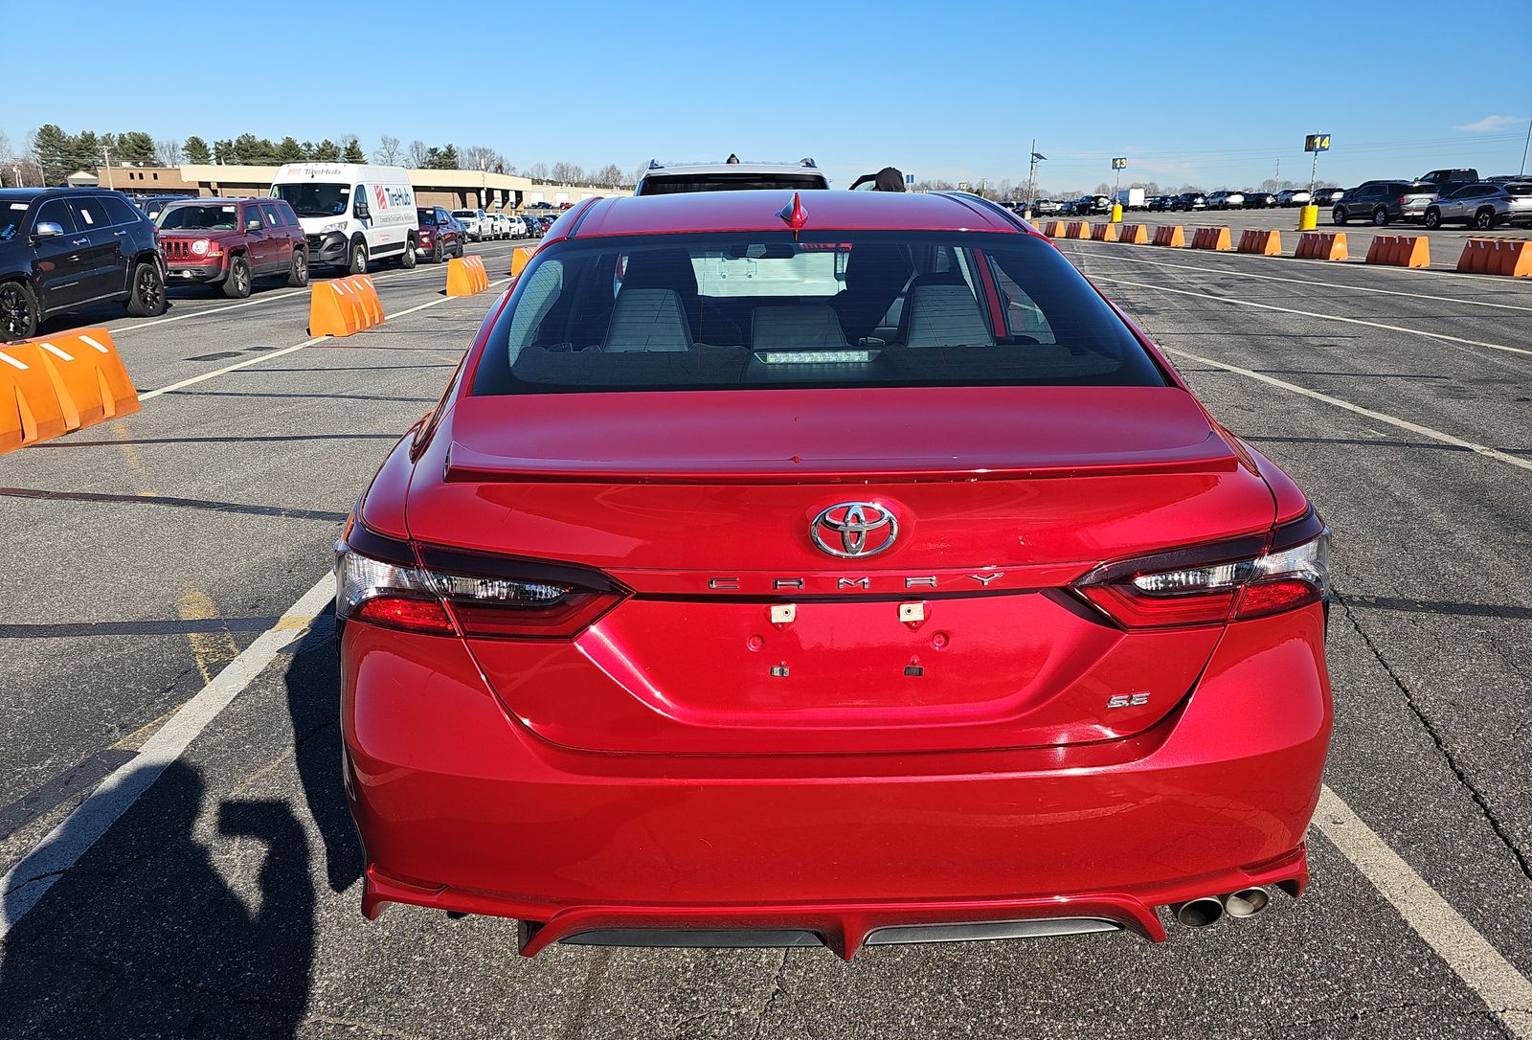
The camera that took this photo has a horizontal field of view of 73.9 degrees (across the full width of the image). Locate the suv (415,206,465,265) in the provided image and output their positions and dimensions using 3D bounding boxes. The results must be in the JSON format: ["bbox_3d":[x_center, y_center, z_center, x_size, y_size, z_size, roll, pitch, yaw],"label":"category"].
[{"bbox_3d":[-10.422,-8.577,30.447,1.820,1.660,4.400,-1,17,-2],"label":"suv"}]

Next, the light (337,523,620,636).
[{"bbox_3d":[-0.478,0.111,1.698,0.540,0.180,0.220,3,17,9],"label":"light"}]

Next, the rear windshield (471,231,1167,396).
[{"bbox_3d":[0.100,-0.488,2.267,1.380,0.130,0.660,-1,44,-2],"label":"rear windshield"}]

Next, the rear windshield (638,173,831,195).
[{"bbox_3d":[-0.226,-2.189,7.121,1.330,0.440,0.150,-1,-5,-2],"label":"rear windshield"}]

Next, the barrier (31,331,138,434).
[{"bbox_3d":[-5.031,-0.913,7.014,0.460,0.620,1.600,-1,17,-2],"label":"barrier"}]

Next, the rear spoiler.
[{"bbox_3d":[0.120,-0.081,1.533,1.246,0.051,0.289,-1,17,-1],"label":"rear spoiler"}]

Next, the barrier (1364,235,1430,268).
[{"bbox_3d":[13.757,-5.874,22.251,0.440,0.630,1.500,-1,17,-2],"label":"barrier"}]

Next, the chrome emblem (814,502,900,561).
[{"bbox_3d":[0.124,0.013,1.434,0.125,0.085,0.018,-1,17,-1],"label":"chrome emblem"}]

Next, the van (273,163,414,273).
[{"bbox_3d":[-10.855,-7.745,26.140,2.060,2.550,5.990,-1,17,-2],"label":"van"}]

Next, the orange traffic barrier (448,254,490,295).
[{"bbox_3d":[-5.386,-4.435,18.469,0.460,0.620,1.600,-1,17,-2],"label":"orange traffic barrier"}]

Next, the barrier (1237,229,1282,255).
[{"bbox_3d":[14.523,-8.143,29.861,0.460,0.620,1.600,-1,17,-2],"label":"barrier"}]

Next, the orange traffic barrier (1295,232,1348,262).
[{"bbox_3d":[13.644,-6.740,25.069,0.440,0.630,1.500,-1,17,-2],"label":"orange traffic barrier"}]

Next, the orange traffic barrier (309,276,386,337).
[{"bbox_3d":[-5.156,-2.666,12.584,0.440,0.620,1.500,-1,17,-2],"label":"orange traffic barrier"}]

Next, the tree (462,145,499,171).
[{"bbox_3d":[-42.152,-49.824,150.000,5.200,10.800,5.200,0,17,0],"label":"tree"}]

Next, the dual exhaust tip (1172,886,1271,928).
[{"bbox_3d":[0.779,0.645,1.799,0.165,0.080,0.140,-1,17,-2],"label":"dual exhaust tip"}]

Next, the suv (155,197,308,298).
[{"bbox_3d":[-10.061,-5.046,18.770,1.760,1.670,4.410,-1,17,-2],"label":"suv"}]

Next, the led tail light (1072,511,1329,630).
[{"bbox_3d":[0.710,0.059,1.617,0.626,0.151,0.185,-6,18,-19],"label":"led tail light"}]

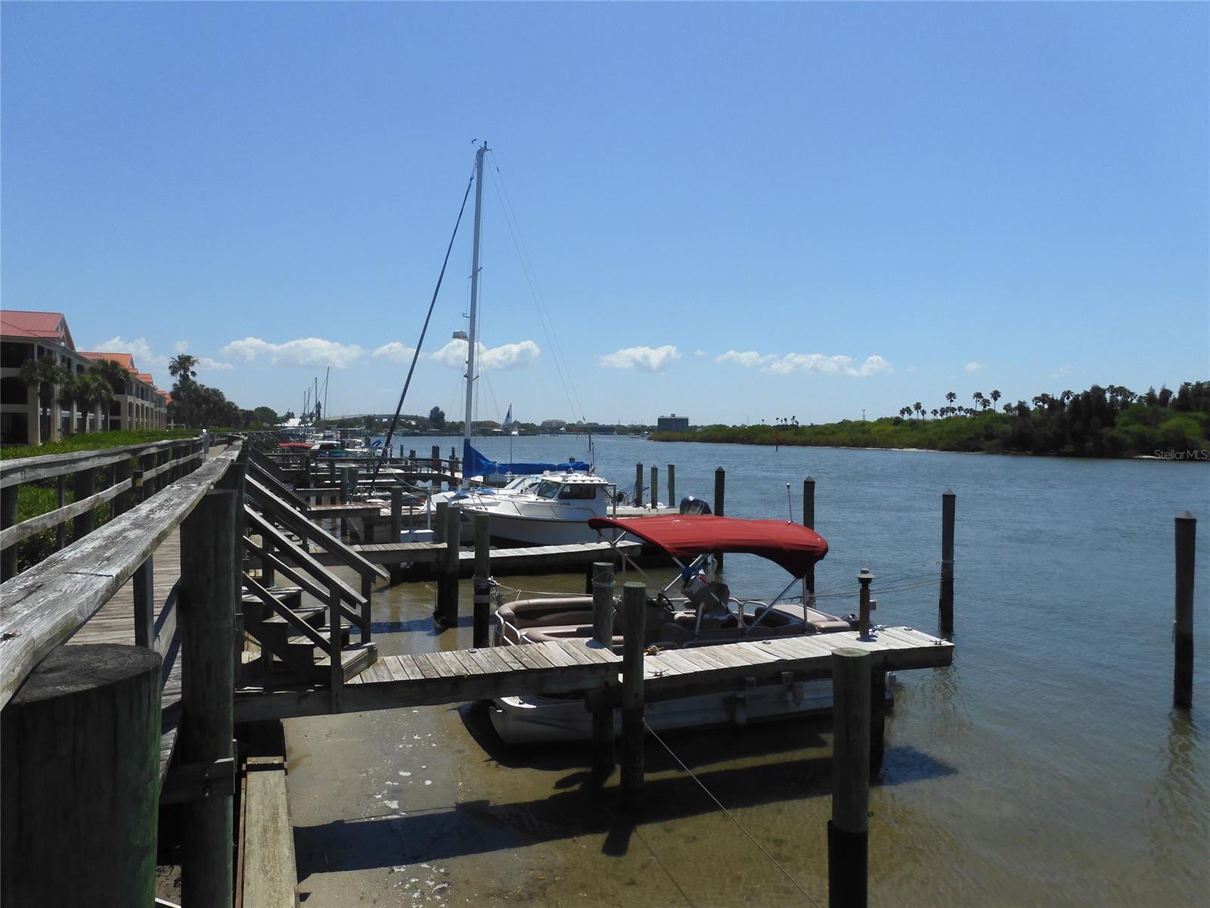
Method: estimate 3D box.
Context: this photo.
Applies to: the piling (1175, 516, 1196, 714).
[{"bbox_3d":[8.400,2.247,12.156,0.291,2.829,0.291,0,2,-23],"label":"piling"}]

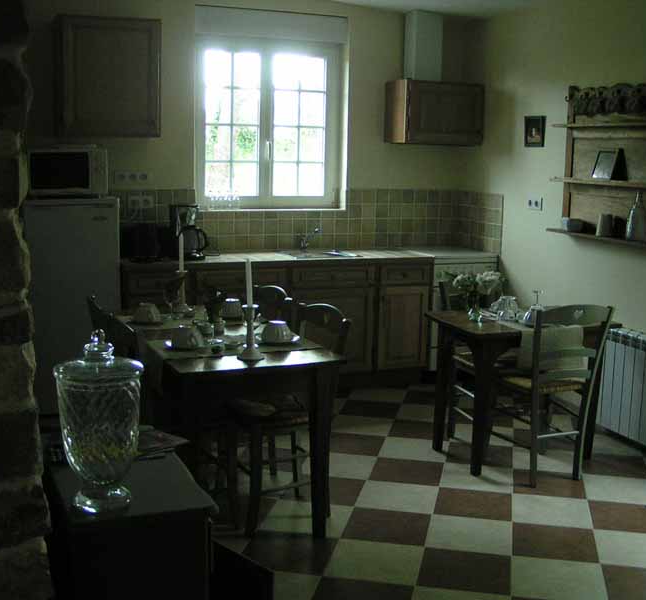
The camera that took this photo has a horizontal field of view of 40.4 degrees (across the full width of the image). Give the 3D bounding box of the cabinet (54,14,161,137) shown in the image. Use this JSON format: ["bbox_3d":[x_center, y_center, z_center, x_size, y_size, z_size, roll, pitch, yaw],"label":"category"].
[{"bbox_3d":[-1.308,-1.335,5.320,0.595,0.700,0.350,-2,10,-21],"label":"cabinet"}]

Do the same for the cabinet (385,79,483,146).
[{"bbox_3d":[0.793,-1.312,6.228,0.610,0.430,0.350,-2,10,-21],"label":"cabinet"}]

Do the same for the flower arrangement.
[{"bbox_3d":[0.755,-0.052,4.322,0.255,0.190,0.225,-2,10,-21],"label":"flower arrangement"}]

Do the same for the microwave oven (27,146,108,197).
[{"bbox_3d":[-1.490,-0.742,5.084,0.450,0.265,0.330,-2,10,-21],"label":"microwave oven"}]

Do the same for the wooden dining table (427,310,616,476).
[{"bbox_3d":[1.026,0.449,4.558,0.870,0.712,0.560,-2,10,-21],"label":"wooden dining table"}]

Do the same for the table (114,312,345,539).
[{"bbox_3d":[-0.453,0.510,3.956,0.700,0.725,1.280,-2,10,-21],"label":"table"}]

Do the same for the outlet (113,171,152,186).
[{"bbox_3d":[-1.220,-0.784,5.631,0.230,0.082,0.020,-2,10,-21],"label":"outlet"}]

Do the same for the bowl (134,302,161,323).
[{"bbox_3d":[-0.842,0.054,4.213,0.130,0.080,0.130,-2,10,-21],"label":"bowl"}]

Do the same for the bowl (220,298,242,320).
[{"bbox_3d":[-0.449,0.047,4.327,0.130,0.080,0.130,1,9,0],"label":"bowl"}]

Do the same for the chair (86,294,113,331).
[{"bbox_3d":[-0.814,0.425,4.015,0.460,0.857,0.420,-2,10,-21],"label":"chair"}]

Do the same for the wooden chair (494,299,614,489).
[{"bbox_3d":[1.083,0.424,4.266,0.410,0.857,0.470,-2,10,-21],"label":"wooden chair"}]

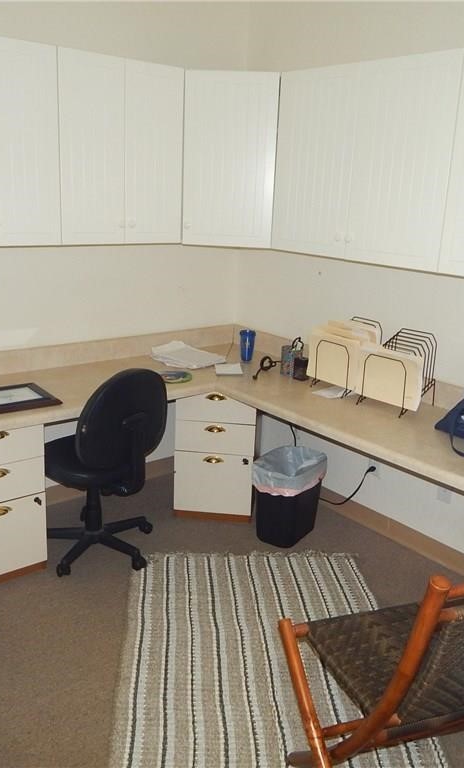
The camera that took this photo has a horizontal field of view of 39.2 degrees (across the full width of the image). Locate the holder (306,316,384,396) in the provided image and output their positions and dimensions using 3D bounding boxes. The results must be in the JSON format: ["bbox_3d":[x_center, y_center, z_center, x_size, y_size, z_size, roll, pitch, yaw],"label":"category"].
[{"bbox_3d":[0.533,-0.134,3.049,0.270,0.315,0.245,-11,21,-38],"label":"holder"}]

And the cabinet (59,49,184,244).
[{"bbox_3d":[-0.560,-1.026,2.934,0.612,0.762,0.311,-11,21,-38],"label":"cabinet"}]

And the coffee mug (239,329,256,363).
[{"bbox_3d":[0.087,-0.199,3.460,0.088,0.165,0.088,3,17,-1],"label":"coffee mug"}]

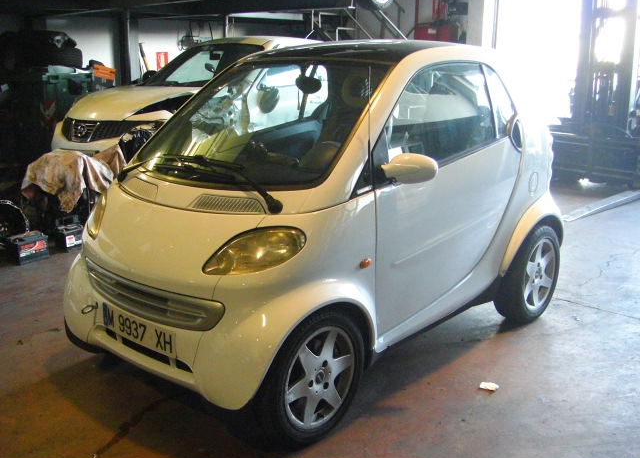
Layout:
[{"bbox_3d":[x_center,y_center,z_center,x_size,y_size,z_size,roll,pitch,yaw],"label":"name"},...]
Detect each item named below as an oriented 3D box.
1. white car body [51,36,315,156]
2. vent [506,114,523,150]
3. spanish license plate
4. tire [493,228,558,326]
[{"bbox_3d":[-0.896,-1.297,7.849,1.780,1.570,4.130,10,17,36],"label":"white car body"},{"bbox_3d":[1.024,-0.500,3.679,0.070,0.200,0.180,12,18,40],"label":"vent"},{"bbox_3d":[-0.746,0.411,2.897,0.515,0.110,0.018,12,20,40],"label":"spanish license plate"},{"bbox_3d":[1.191,0.252,4.041,0.175,0.570,0.570,12,18,40],"label":"tire"}]

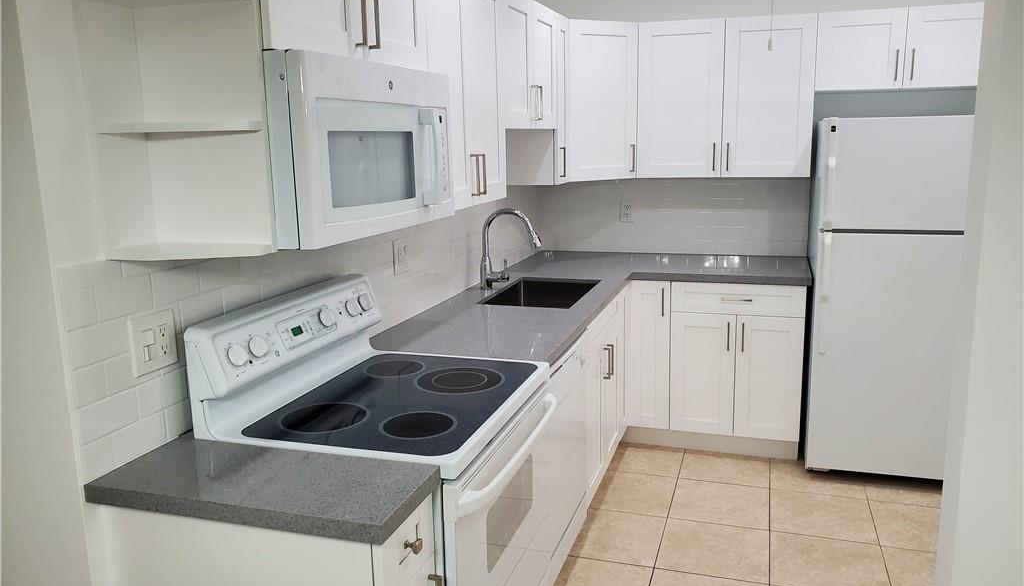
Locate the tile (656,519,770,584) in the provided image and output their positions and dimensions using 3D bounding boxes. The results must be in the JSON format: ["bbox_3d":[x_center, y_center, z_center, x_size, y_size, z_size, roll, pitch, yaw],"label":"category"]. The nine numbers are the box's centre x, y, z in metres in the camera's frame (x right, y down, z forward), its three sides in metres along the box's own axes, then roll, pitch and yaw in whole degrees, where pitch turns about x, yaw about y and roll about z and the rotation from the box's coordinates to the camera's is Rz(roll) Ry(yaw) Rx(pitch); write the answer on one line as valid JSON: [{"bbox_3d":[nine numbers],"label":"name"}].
[{"bbox_3d":[0.787,0.998,2.984,0.405,0.010,0.402,2,12,18],"label":"tile"}]

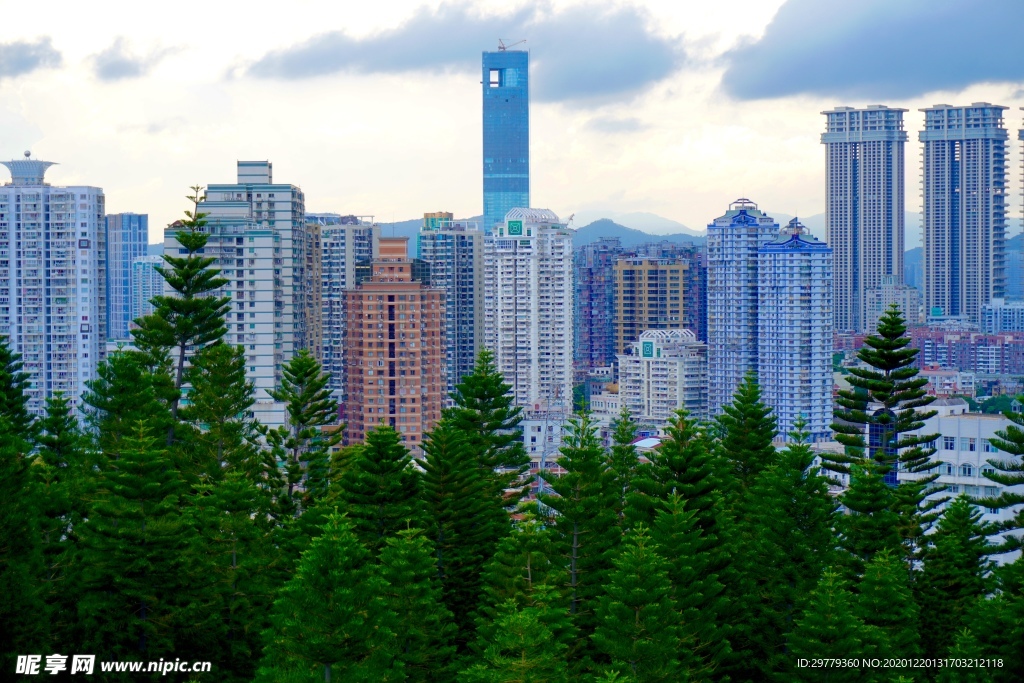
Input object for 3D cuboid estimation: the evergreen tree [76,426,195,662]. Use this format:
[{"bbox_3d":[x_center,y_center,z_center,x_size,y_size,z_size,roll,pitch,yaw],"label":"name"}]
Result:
[{"bbox_3d":[-21.005,12.065,120.000,6.500,14.570,6.500,0,2,0],"label":"evergreen tree"}]

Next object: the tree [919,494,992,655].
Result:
[{"bbox_3d":[27.882,15.693,135.000,4.700,11.770,4.700,0,2,0],"label":"tree"}]

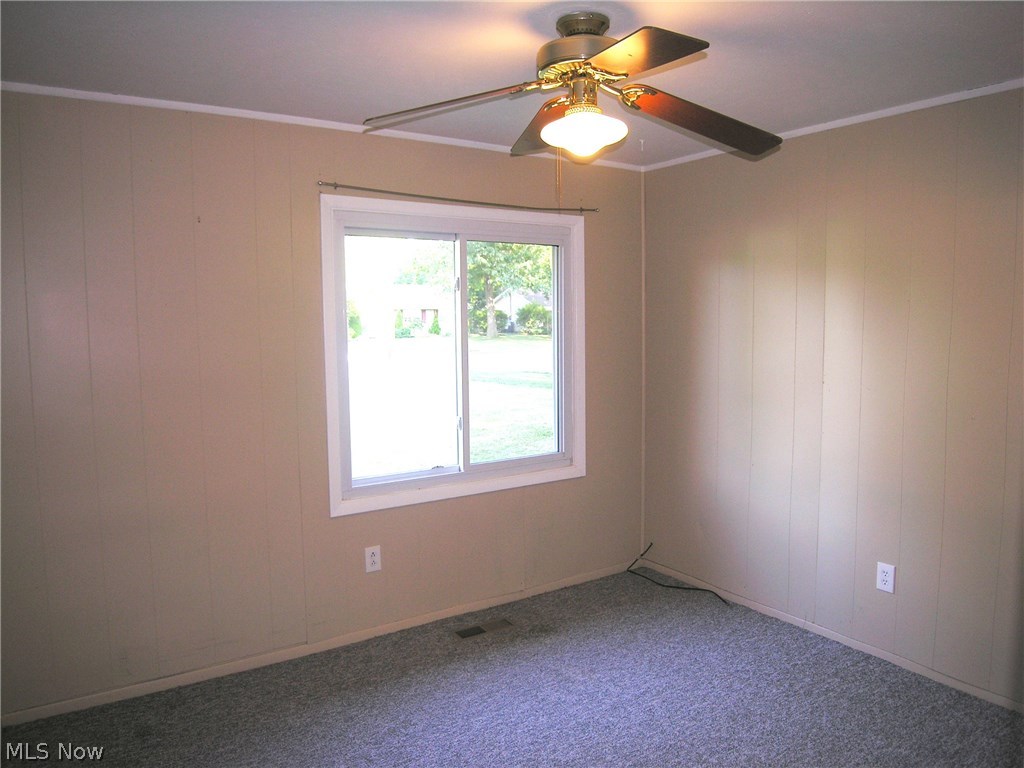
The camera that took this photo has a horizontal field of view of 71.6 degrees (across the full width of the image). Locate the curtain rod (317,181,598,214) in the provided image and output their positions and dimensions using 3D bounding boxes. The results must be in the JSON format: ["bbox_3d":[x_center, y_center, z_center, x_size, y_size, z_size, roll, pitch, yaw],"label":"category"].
[{"bbox_3d":[-0.185,-0.905,3.513,1.585,0.045,0.055,-4,6,-33],"label":"curtain rod"}]

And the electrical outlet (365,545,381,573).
[{"bbox_3d":[-0.660,0.837,3.391,0.076,0.120,0.008,-4,6,-33],"label":"electrical outlet"}]

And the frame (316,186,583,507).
[{"bbox_3d":[-0.231,-0.157,3.621,1.490,1.458,0.090,-4,6,-33],"label":"frame"}]

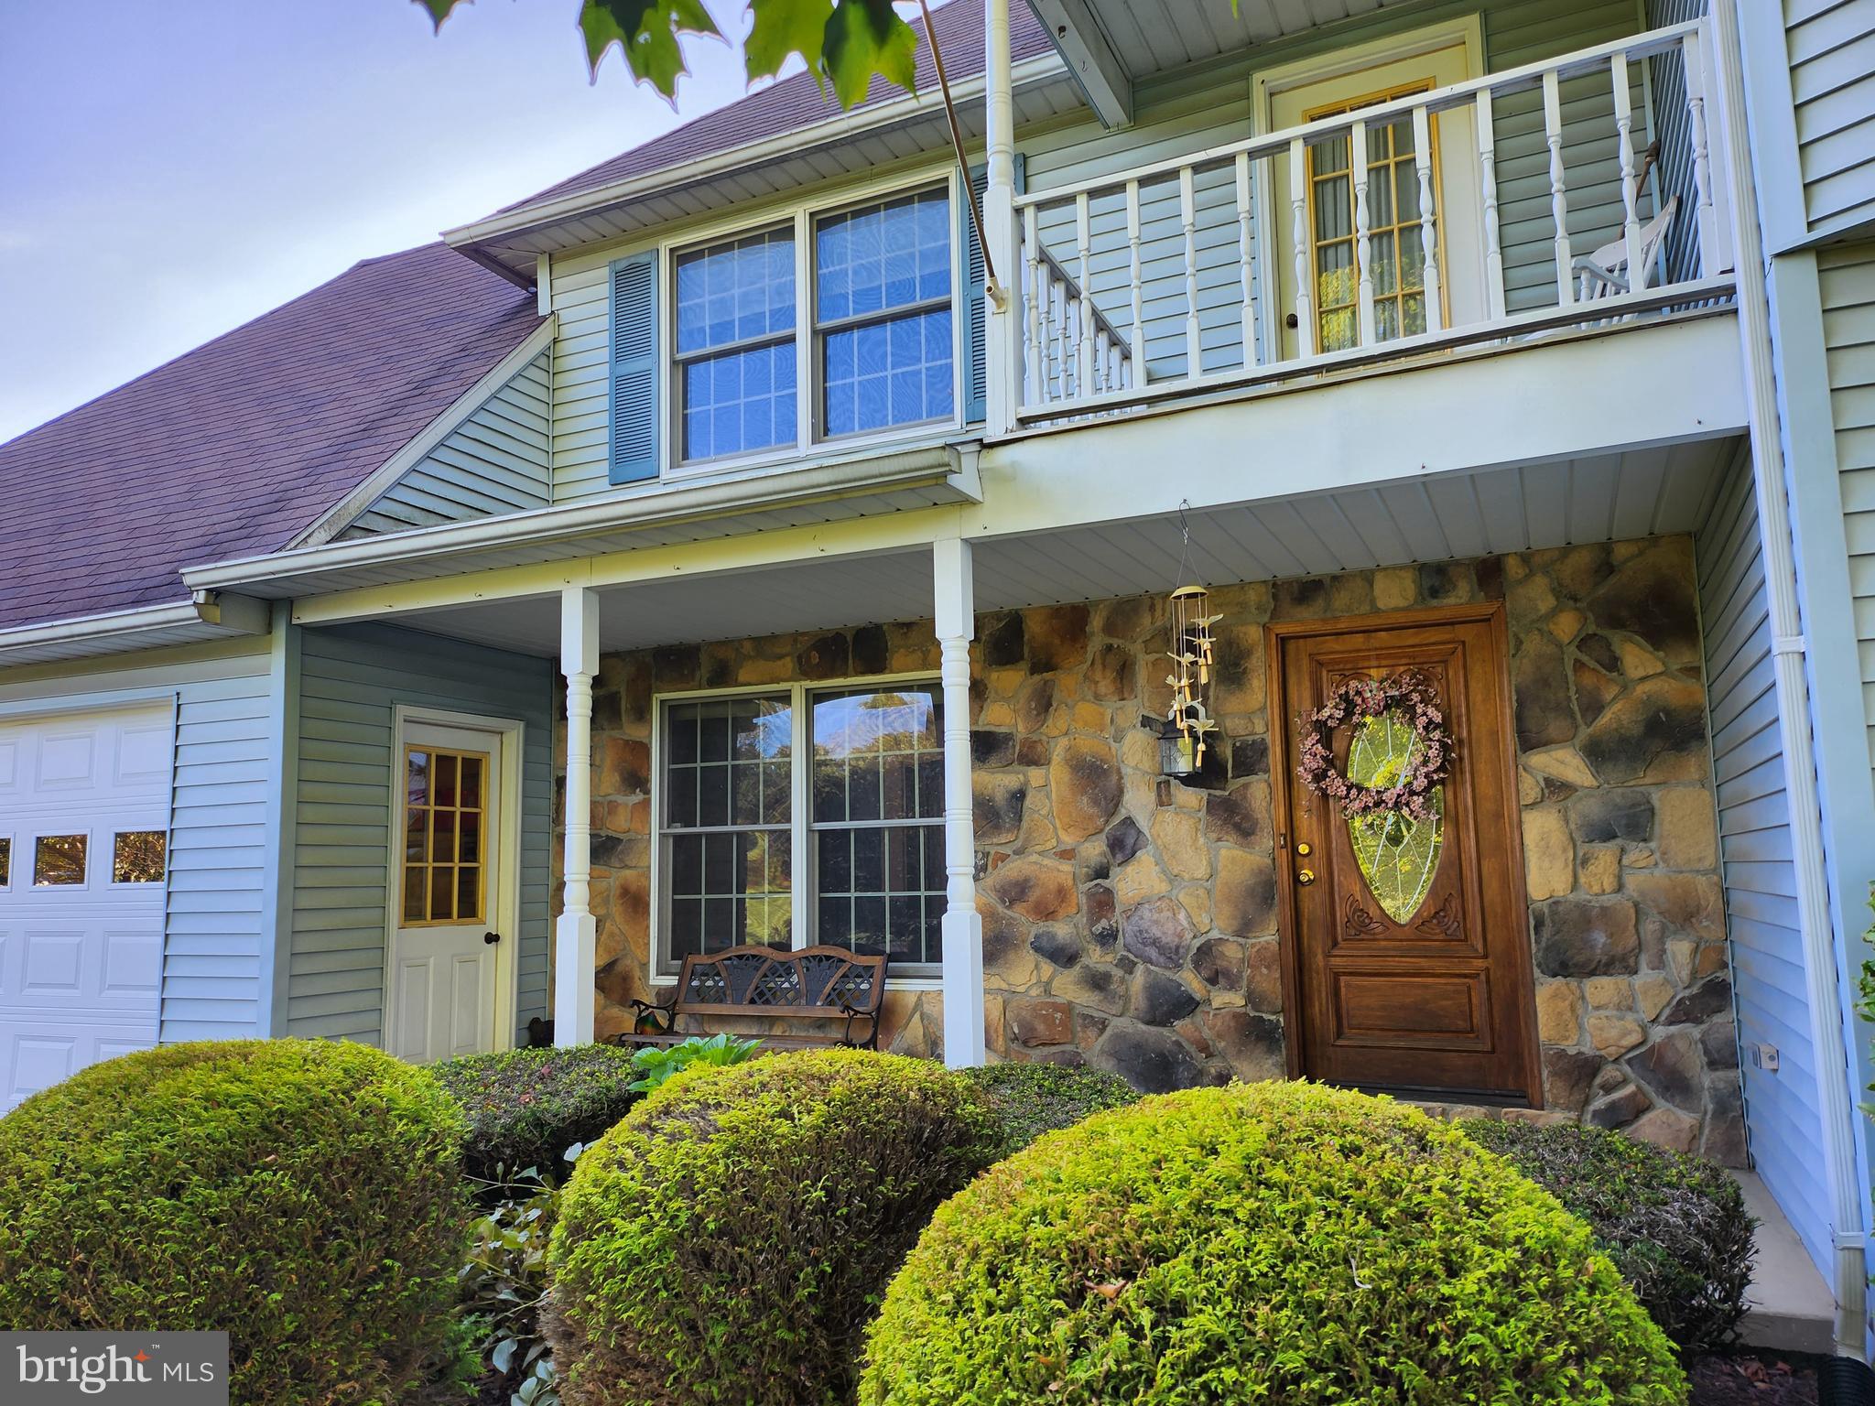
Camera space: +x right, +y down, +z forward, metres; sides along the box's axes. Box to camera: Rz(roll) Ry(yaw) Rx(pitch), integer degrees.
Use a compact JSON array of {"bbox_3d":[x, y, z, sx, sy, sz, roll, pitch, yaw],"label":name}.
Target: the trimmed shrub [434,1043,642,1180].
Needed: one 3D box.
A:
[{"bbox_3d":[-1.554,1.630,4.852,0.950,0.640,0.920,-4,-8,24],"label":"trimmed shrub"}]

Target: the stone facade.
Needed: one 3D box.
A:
[{"bbox_3d":[0.453,0.769,6.466,5.950,2.520,0.220,-4,-8,24],"label":"stone facade"}]

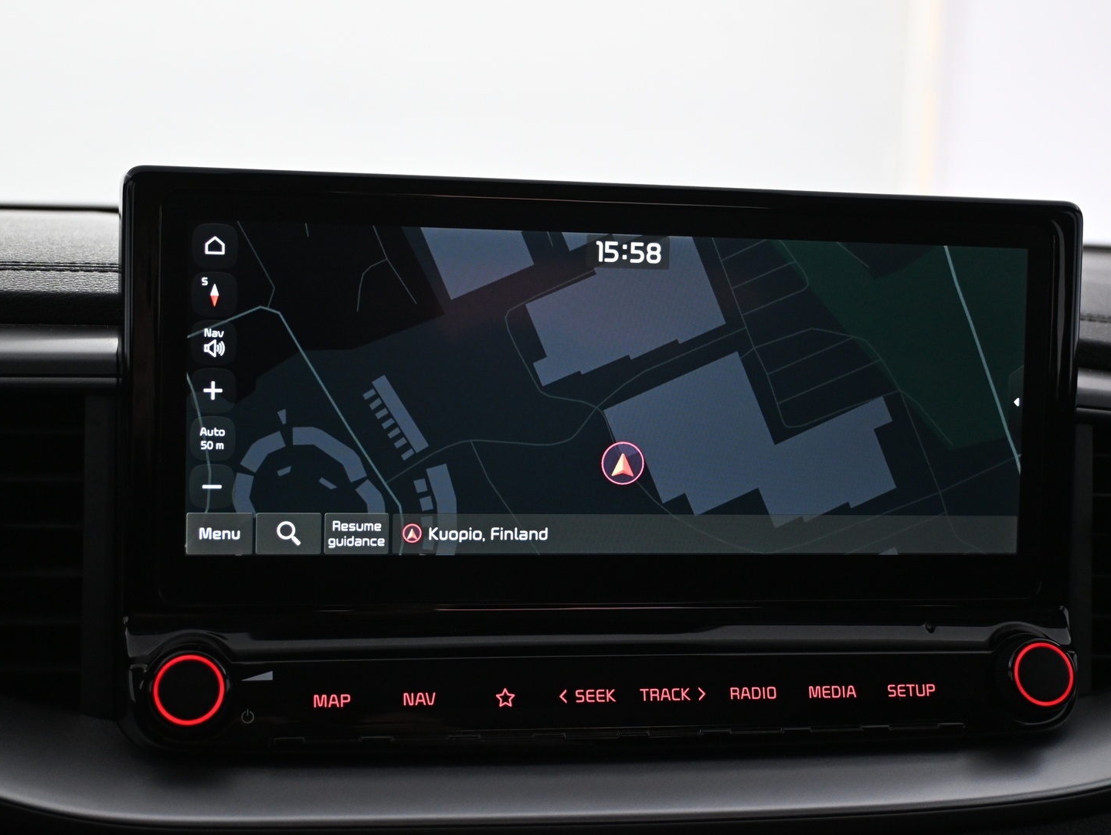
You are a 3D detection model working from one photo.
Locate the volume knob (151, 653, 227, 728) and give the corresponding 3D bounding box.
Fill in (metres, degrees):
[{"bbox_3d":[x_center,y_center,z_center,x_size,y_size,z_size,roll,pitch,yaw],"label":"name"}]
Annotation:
[{"bbox_3d":[-0.096,0.072,0.391,0.020,0.020,0.011,1,-14,-9],"label":"volume knob"}]

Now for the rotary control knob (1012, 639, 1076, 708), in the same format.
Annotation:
[{"bbox_3d":[0.139,0.075,0.433,0.020,0.020,0.011,1,-14,-9],"label":"rotary control knob"}]

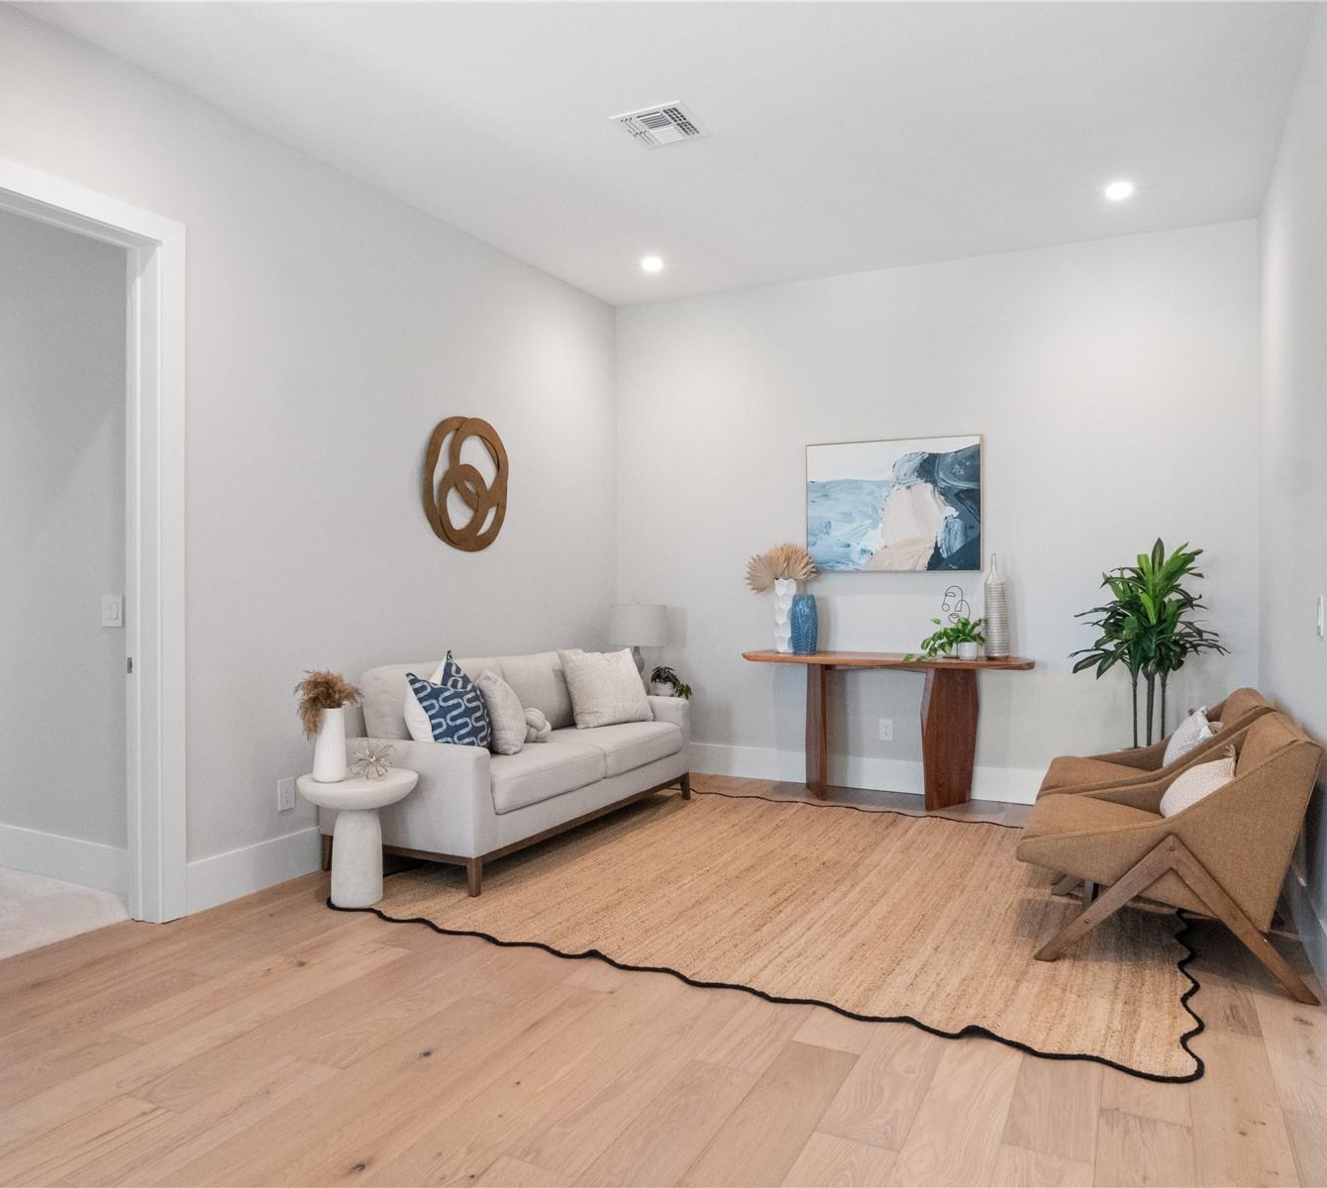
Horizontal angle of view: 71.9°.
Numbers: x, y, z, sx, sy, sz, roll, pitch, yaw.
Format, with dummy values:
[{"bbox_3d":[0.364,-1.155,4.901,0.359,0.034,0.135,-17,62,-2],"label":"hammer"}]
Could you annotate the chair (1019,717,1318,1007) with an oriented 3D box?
[{"bbox_3d":[1.691,0.801,3.143,0.834,0.764,0.734,0,0,26],"label":"chair"}]

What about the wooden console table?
[{"bbox_3d":[1.253,0.765,5.216,1.570,0.810,0.390,1,1,25],"label":"wooden console table"}]

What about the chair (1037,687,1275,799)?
[{"bbox_3d":[2.055,0.795,3.879,0.834,0.764,0.734,0,0,26],"label":"chair"}]

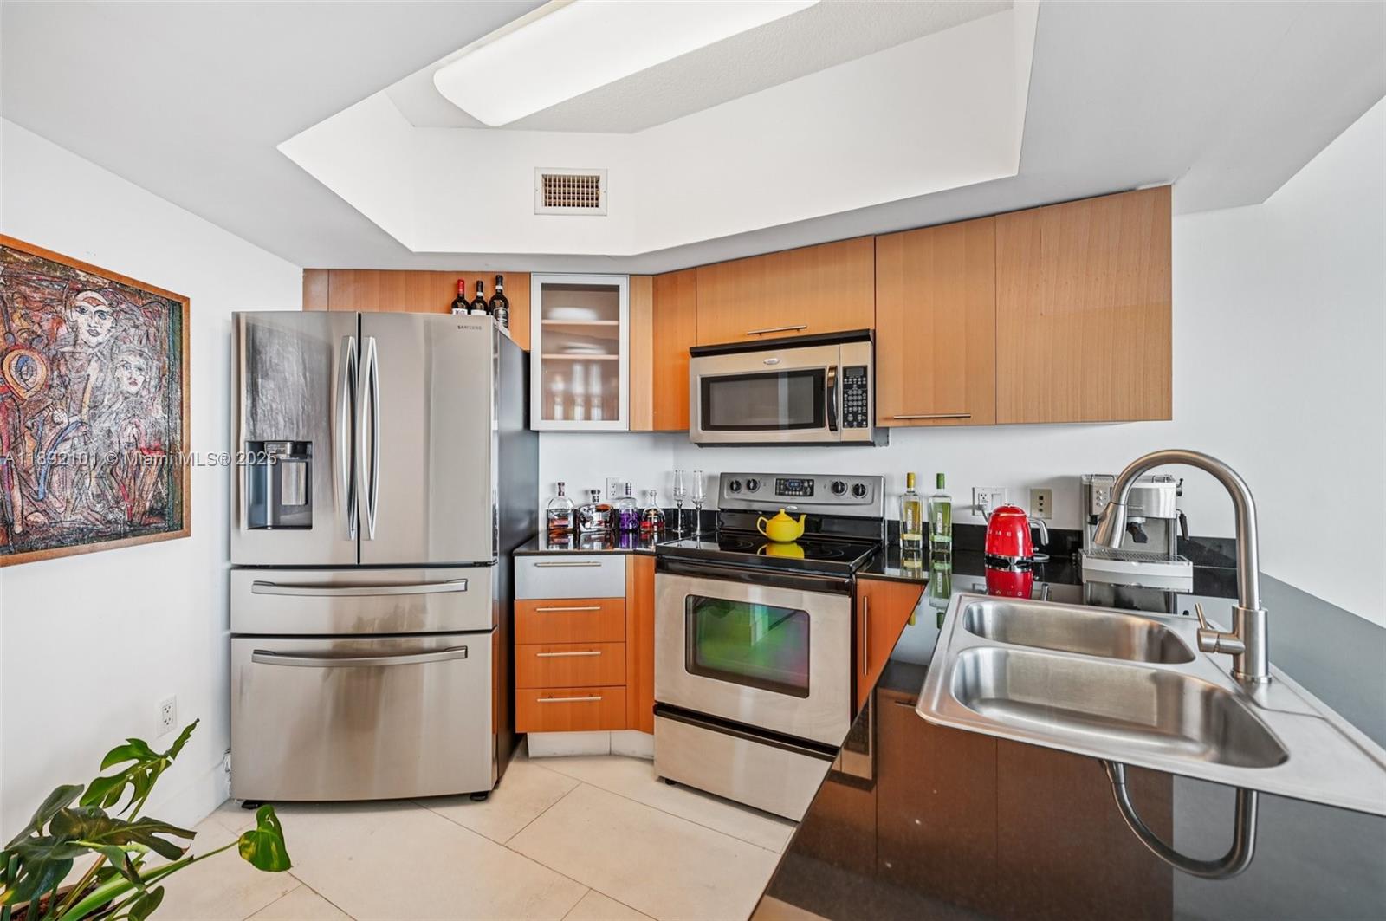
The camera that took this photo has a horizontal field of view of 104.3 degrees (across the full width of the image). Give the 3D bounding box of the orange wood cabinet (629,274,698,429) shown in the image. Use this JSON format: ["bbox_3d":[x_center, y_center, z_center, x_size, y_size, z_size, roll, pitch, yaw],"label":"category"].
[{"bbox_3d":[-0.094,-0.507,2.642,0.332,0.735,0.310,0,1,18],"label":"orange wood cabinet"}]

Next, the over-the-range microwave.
[{"bbox_3d":[0.411,-0.276,2.314,0.757,0.420,0.410,0,1,28],"label":"over-the-range microwave"}]

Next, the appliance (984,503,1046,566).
[{"bbox_3d":[1.221,0.279,2.040,0.200,0.212,0.157,1,1,40],"label":"appliance"}]

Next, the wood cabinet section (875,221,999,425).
[{"bbox_3d":[0.961,-0.495,2.129,0.400,0.733,0.330,0,0,27],"label":"wood cabinet section"}]

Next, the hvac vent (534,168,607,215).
[{"bbox_3d":[-0.523,-1.153,2.308,0.310,0.200,0.022,0,1,-3],"label":"hvac vent"}]

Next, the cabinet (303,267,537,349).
[{"bbox_3d":[-1.265,-0.688,2.615,1.010,0.360,0.320,0,1,-3],"label":"cabinet"}]

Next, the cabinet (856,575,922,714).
[{"bbox_3d":[0.793,0.770,2.007,0.240,0.760,0.580,0,1,28],"label":"cabinet"}]

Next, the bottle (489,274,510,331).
[{"bbox_3d":[-0.818,-0.632,2.280,0.080,0.300,0.080,0,1,-6],"label":"bottle"}]

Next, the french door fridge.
[{"bbox_3d":[-1.174,0.386,2.211,0.905,1.770,0.770,0,1,-3],"label":"french door fridge"}]

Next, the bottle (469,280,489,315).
[{"bbox_3d":[-0.946,-0.637,2.385,0.076,0.300,0.076,0,1,-12],"label":"bottle"}]

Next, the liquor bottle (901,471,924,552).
[{"bbox_3d":[0.889,0.203,2.190,0.076,0.308,0.074,0,1,20],"label":"liquor bottle"}]

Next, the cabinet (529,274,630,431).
[{"bbox_3d":[-0.537,-0.508,2.688,0.459,0.735,0.310,0,1,-3],"label":"cabinet"}]

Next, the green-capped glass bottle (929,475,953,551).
[{"bbox_3d":[0.985,0.204,2.140,0.076,0.307,0.074,0,1,20],"label":"green-capped glass bottle"}]

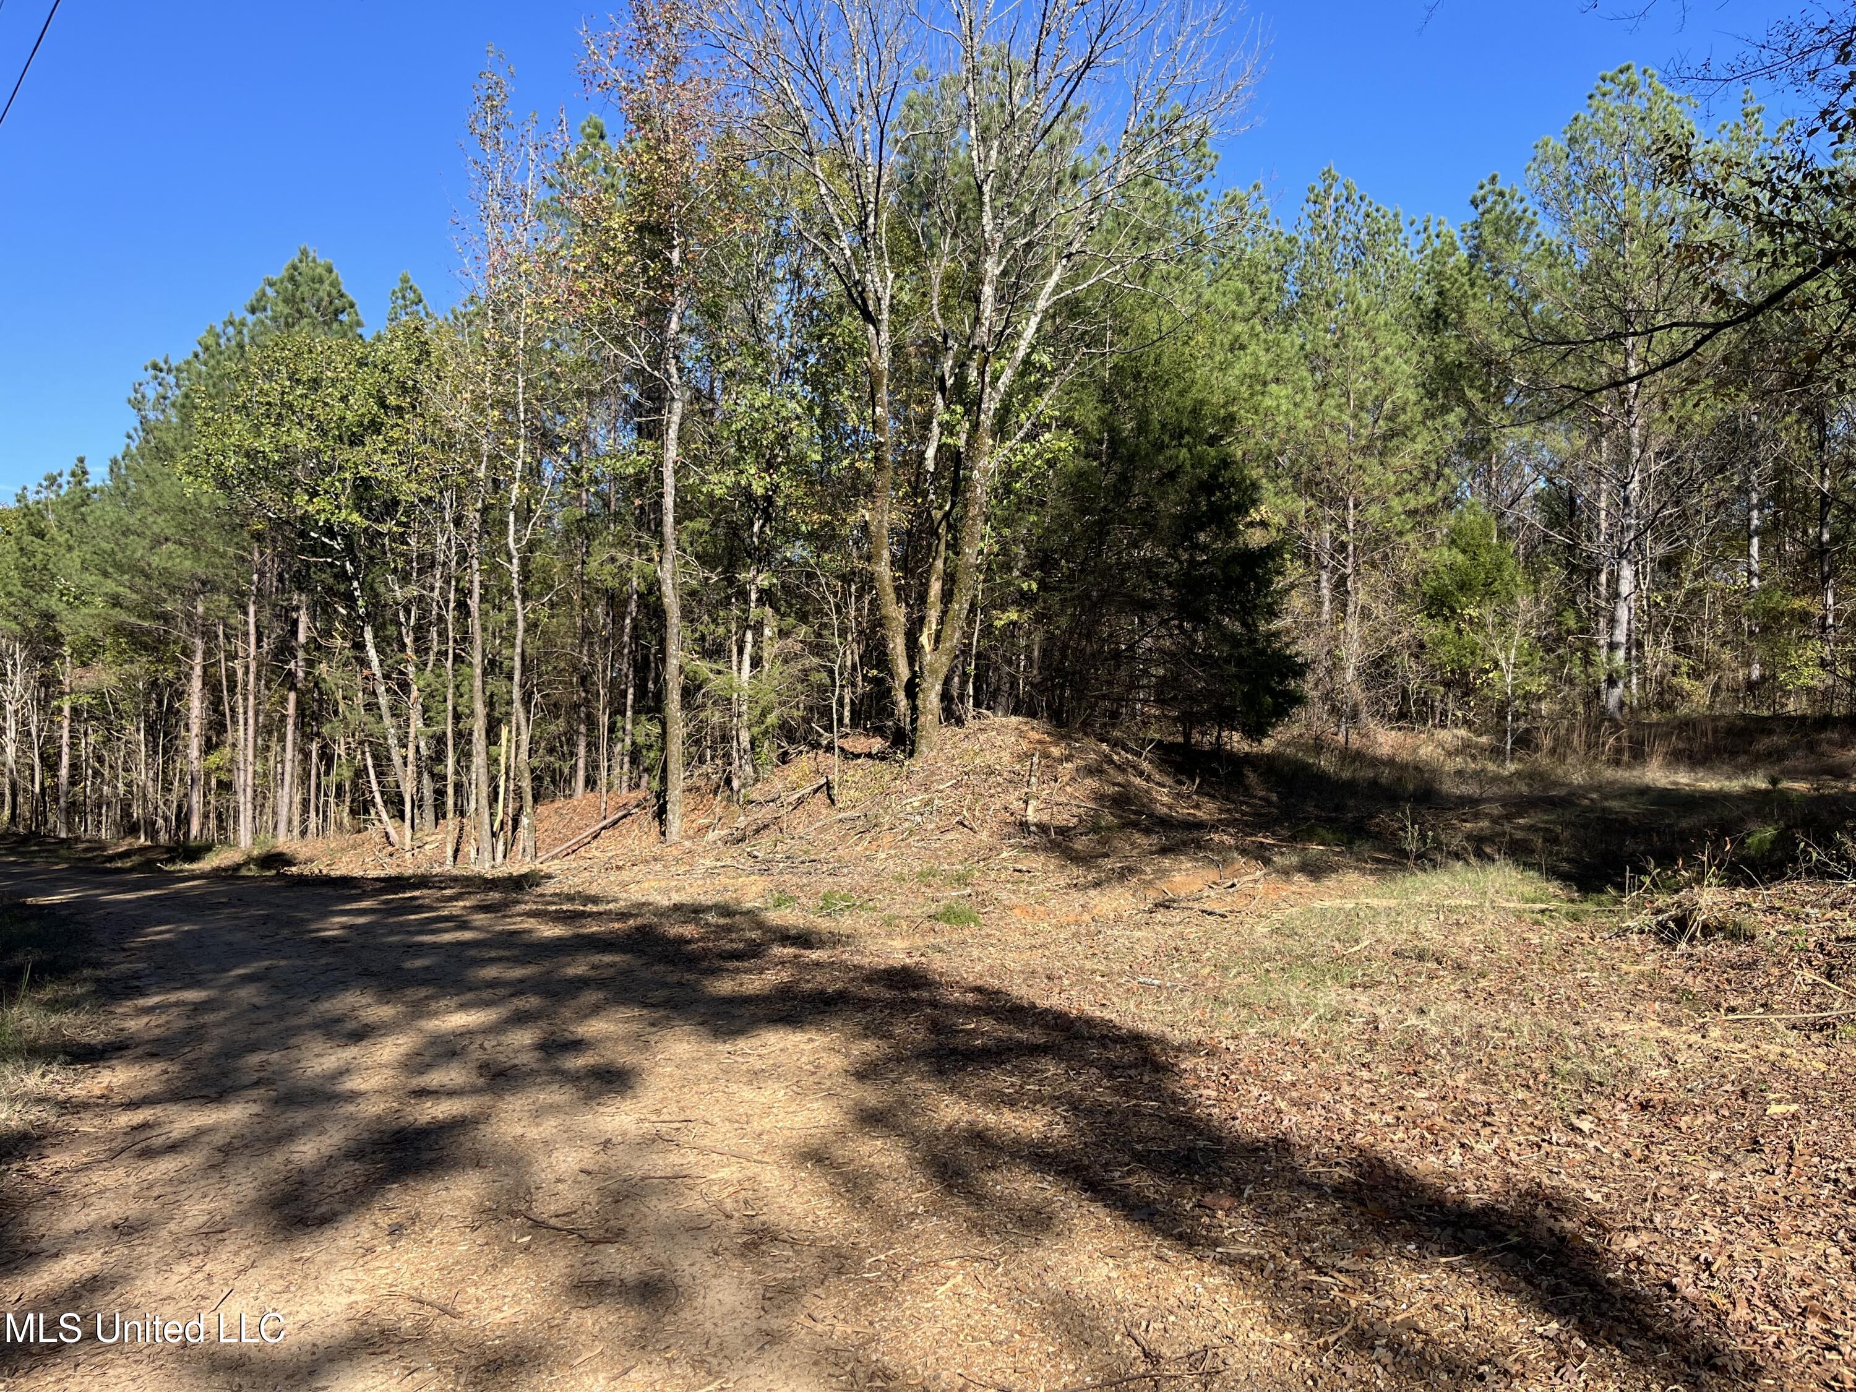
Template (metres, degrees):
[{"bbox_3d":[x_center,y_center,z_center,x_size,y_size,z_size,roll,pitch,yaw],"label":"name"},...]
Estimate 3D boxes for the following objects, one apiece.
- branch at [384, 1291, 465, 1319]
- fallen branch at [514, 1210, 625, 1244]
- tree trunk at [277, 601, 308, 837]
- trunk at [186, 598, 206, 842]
[{"bbox_3d":[-1.226,1.466,3.383,0.257,0.030,0.060,1,1,25],"label":"branch"},{"bbox_3d":[-0.998,1.459,3.862,0.394,0.030,0.060,1,1,27],"label":"fallen branch"},{"bbox_3d":[-10.034,0.343,22.000,0.440,3.867,0.320,0,1,-25],"label":"tree trunk"},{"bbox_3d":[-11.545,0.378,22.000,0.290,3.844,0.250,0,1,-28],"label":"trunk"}]

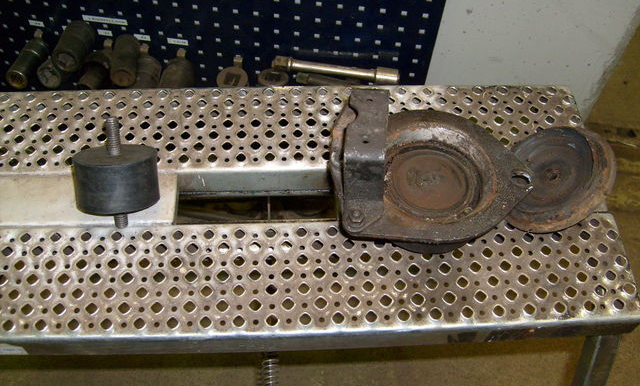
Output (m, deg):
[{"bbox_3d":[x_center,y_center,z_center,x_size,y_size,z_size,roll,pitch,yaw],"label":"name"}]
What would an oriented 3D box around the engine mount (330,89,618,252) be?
[{"bbox_3d":[0.137,-0.024,0.576,0.254,0.058,0.146,-1,57,-3],"label":"engine mount"}]

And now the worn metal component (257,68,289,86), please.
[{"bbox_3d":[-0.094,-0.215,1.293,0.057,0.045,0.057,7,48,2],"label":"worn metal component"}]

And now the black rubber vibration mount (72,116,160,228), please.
[{"bbox_3d":[-0.174,-0.016,0.554,0.070,0.098,0.070,-1,19,-4],"label":"black rubber vibration mount"}]

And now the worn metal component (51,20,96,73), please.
[{"bbox_3d":[-0.476,-0.284,1.255,0.052,0.052,0.099,5,47,4],"label":"worn metal component"}]

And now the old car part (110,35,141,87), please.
[{"bbox_3d":[-0.376,-0.257,1.252,0.047,0.047,0.092,-3,63,-5],"label":"old car part"}]

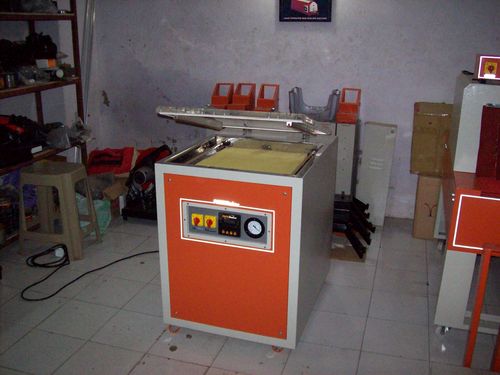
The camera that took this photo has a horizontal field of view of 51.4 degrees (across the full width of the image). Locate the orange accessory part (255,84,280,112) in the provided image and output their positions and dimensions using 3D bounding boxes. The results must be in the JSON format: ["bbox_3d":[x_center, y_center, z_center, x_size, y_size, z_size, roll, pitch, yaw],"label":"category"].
[{"bbox_3d":[0.125,-0.578,3.527,0.130,0.215,0.150,5,18,16],"label":"orange accessory part"}]

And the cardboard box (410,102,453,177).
[{"bbox_3d":[1.248,-0.315,3.442,0.300,0.410,0.370,5,18,16],"label":"cardboard box"}]

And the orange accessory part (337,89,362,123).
[{"bbox_3d":[0.650,-0.528,3.375,0.130,0.215,0.150,5,18,16],"label":"orange accessory part"}]

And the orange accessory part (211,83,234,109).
[{"bbox_3d":[-0.194,-0.608,3.619,0.130,0.215,0.150,5,18,16],"label":"orange accessory part"}]

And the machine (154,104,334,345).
[{"bbox_3d":[0.033,0.102,2.492,0.617,1.060,0.809,6,18,17],"label":"machine"}]

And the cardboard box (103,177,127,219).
[{"bbox_3d":[-1.076,0.065,3.935,0.200,0.270,0.200,5,18,16],"label":"cardboard box"}]

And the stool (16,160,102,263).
[{"bbox_3d":[-1.215,0.137,3.258,0.385,0.530,0.340,3,17,8],"label":"stool"}]

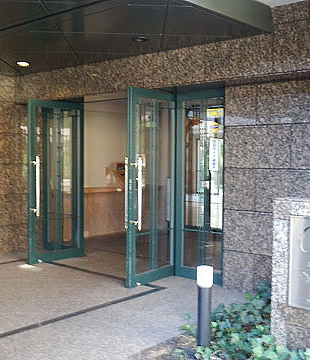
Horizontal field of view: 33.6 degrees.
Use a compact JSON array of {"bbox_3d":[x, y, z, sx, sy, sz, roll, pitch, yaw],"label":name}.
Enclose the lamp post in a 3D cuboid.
[{"bbox_3d":[0.383,0.966,3.971,0.123,0.636,0.123,0,2,0],"label":"lamp post"}]

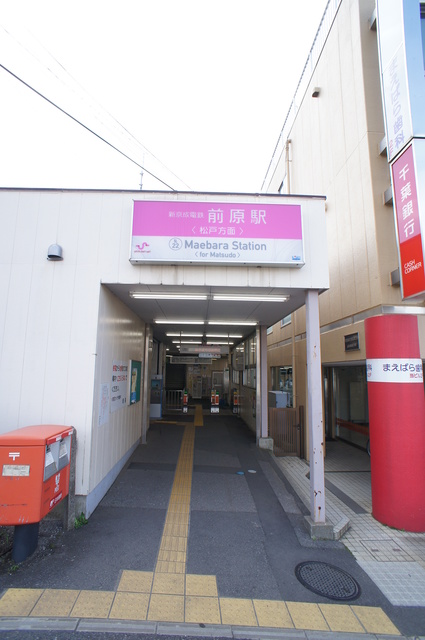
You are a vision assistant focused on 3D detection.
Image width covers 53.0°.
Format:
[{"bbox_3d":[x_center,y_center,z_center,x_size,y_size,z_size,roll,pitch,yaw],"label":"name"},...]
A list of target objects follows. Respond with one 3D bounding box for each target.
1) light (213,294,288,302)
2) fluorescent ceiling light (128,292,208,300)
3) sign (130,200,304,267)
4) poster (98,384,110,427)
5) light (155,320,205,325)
[{"bbox_3d":[0.569,-0.326,6.460,1.150,0.080,0.120,1,-7,-2],"label":"light"},{"bbox_3d":[-0.663,-0.354,6.420,1.150,0.080,0.120,1,-7,-2],"label":"fluorescent ceiling light"},{"bbox_3d":[0.062,-1.131,5.699,2.260,0.820,0.240,1,-7,-2],"label":"sign"},{"bbox_3d":[-1.579,1.242,6.240,0.020,0.600,0.520,1,-7,-2],"label":"poster"},{"bbox_3d":[-0.753,0.062,9.720,1.140,0.080,0.120,1,-7,-2],"label":"light"}]

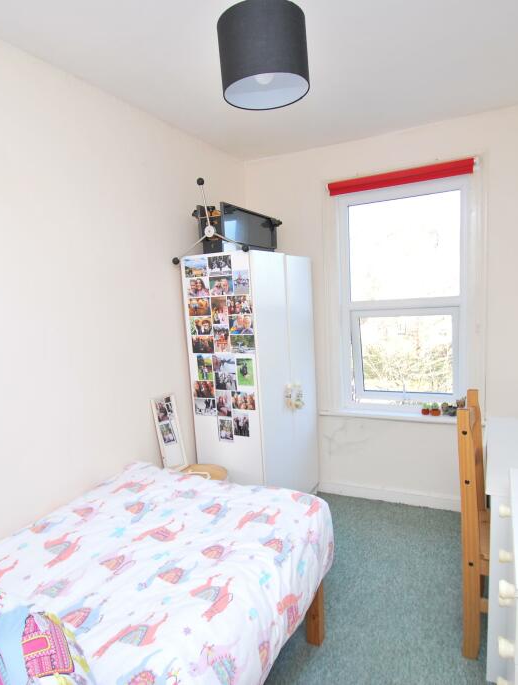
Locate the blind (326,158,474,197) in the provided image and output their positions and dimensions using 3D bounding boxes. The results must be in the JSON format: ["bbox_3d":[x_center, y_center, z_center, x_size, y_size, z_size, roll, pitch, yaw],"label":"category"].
[{"bbox_3d":[0.838,-1.001,2.603,0.864,0.085,0.060,0,7,25],"label":"blind"}]

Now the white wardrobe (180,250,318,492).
[{"bbox_3d":[-0.010,0.289,2.772,0.467,1.659,0.745,1,7,31],"label":"white wardrobe"}]

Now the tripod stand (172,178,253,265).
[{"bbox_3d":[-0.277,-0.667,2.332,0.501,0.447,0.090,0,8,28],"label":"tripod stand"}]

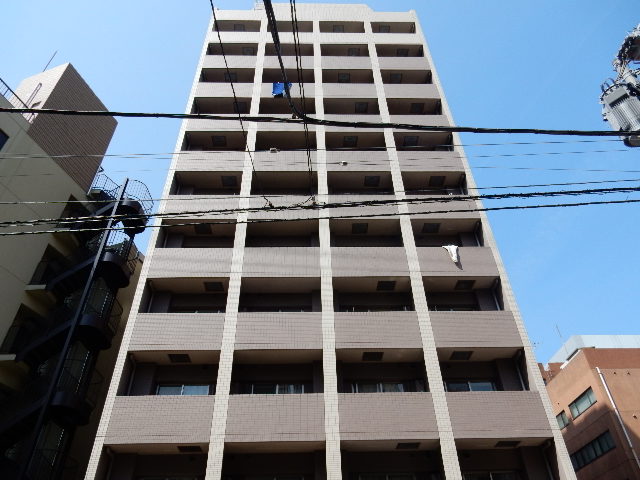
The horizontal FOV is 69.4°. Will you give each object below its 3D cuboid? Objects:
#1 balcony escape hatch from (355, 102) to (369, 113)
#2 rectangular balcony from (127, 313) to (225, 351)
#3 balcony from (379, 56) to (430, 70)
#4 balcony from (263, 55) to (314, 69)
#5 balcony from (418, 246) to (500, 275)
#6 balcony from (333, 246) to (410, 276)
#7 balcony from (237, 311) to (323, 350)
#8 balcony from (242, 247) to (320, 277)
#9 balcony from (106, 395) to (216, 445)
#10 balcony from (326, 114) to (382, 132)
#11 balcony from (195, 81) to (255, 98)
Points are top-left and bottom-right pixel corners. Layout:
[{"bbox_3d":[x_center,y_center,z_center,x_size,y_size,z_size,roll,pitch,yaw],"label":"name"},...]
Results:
[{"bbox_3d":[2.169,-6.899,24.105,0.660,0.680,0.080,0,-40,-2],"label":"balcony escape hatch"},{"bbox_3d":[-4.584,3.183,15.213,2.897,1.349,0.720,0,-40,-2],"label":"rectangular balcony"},{"bbox_3d":[4.737,-9.575,26.426,2.825,1.339,1.100,0,-40,-2],"label":"balcony"},{"bbox_3d":[-1.715,-9.561,26.209,2.806,1.339,1.100,0,-40,-2],"label":"balcony"},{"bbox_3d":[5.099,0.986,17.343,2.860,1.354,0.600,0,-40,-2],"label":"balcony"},{"bbox_3d":[1.819,1.157,17.379,2.806,1.339,1.100,0,-40,-2],"label":"balcony"},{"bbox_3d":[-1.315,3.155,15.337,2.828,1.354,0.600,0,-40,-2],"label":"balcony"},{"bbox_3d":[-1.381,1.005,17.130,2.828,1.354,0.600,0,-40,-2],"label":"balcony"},{"bbox_3d":[-4.521,5.461,13.587,2.906,1.339,1.100,0,-40,-2],"label":"balcony"},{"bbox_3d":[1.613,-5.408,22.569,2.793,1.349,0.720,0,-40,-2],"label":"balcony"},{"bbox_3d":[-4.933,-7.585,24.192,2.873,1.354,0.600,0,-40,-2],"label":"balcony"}]

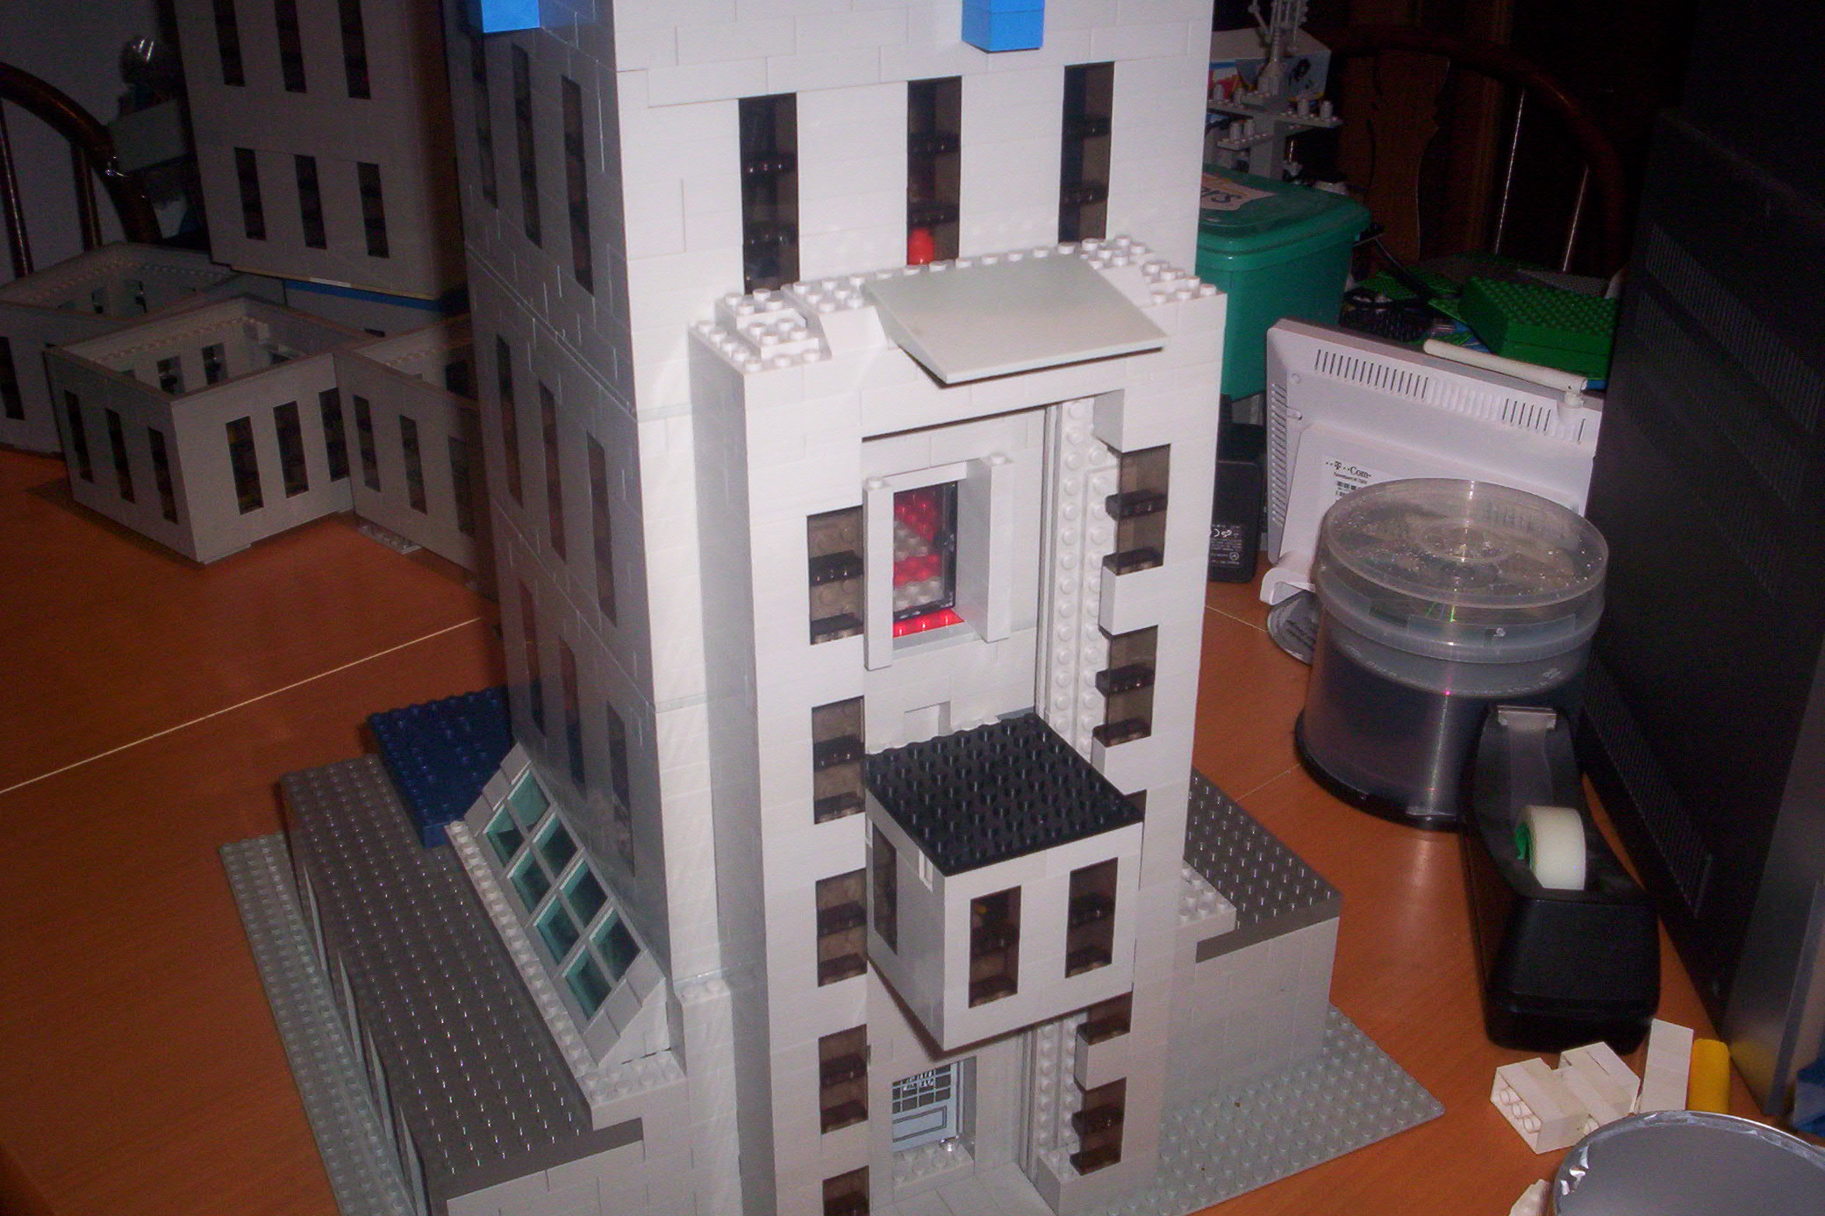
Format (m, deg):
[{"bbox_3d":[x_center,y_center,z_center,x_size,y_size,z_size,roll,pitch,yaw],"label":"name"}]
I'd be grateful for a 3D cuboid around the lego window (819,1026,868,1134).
[{"bbox_3d":[-0.023,0.143,0.601,0.016,0.038,0.008,-13,30,-24],"label":"lego window"}]

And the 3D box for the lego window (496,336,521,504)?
[{"bbox_3d":[-0.130,-0.063,0.650,0.008,0.058,0.016,-13,30,-23],"label":"lego window"}]

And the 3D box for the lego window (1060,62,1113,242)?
[{"bbox_3d":[0.047,-0.126,0.551,0.016,0.058,0.008,-13,30,-23],"label":"lego window"}]

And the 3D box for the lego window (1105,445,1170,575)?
[{"bbox_3d":[0.065,-0.030,0.561,0.016,0.038,0.008,-13,30,-24],"label":"lego window"}]

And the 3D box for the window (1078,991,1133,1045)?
[{"bbox_3d":[0.063,0.124,0.639,0.016,0.038,0.008,-13,30,-23],"label":"window"}]

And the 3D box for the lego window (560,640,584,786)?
[{"bbox_3d":[-0.109,0.037,0.653,0.008,0.058,0.016,-13,30,-23],"label":"lego window"}]

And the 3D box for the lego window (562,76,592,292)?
[{"bbox_3d":[-0.087,-0.115,0.527,0.008,0.058,0.016,-13,30,-23],"label":"lego window"}]

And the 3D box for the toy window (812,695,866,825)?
[{"bbox_3d":[-0.022,0.041,0.549,0.016,0.038,0.008,-12,30,-23],"label":"toy window"}]

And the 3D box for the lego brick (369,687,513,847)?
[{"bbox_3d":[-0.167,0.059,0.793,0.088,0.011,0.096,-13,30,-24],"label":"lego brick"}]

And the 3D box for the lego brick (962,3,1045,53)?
[{"bbox_3d":[0.024,-0.153,0.509,0.016,0.010,0.016,-13,30,-24],"label":"lego brick"}]

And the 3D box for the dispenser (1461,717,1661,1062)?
[{"bbox_3d":[0.266,0.108,0.811,0.065,0.067,0.155,3,27,5],"label":"dispenser"}]

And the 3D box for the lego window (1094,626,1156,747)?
[{"bbox_3d":[0.064,0.022,0.586,0.016,0.038,0.008,-12,30,-23],"label":"lego window"}]

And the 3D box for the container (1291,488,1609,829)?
[{"bbox_3d":[0.256,0.020,0.927,0.134,0.117,0.134,3,27,5],"label":"container"}]

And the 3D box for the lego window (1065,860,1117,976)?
[{"bbox_3d":[0.051,0.089,0.570,0.016,0.038,0.008,-12,30,-23],"label":"lego window"}]

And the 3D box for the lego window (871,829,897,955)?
[{"bbox_3d":[-0.004,0.084,0.585,0.008,0.038,0.016,-13,30,-24],"label":"lego window"}]

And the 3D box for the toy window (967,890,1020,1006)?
[{"bbox_3d":[0.022,0.095,0.557,0.016,0.038,0.008,-13,30,-23],"label":"toy window"}]

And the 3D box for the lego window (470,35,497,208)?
[{"bbox_3d":[-0.130,-0.155,0.603,0.008,0.058,0.016,-13,30,-24],"label":"lego window"}]

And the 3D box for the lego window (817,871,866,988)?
[{"bbox_3d":[-0.022,0.093,0.575,0.016,0.038,0.008,-13,30,-24],"label":"lego window"}]

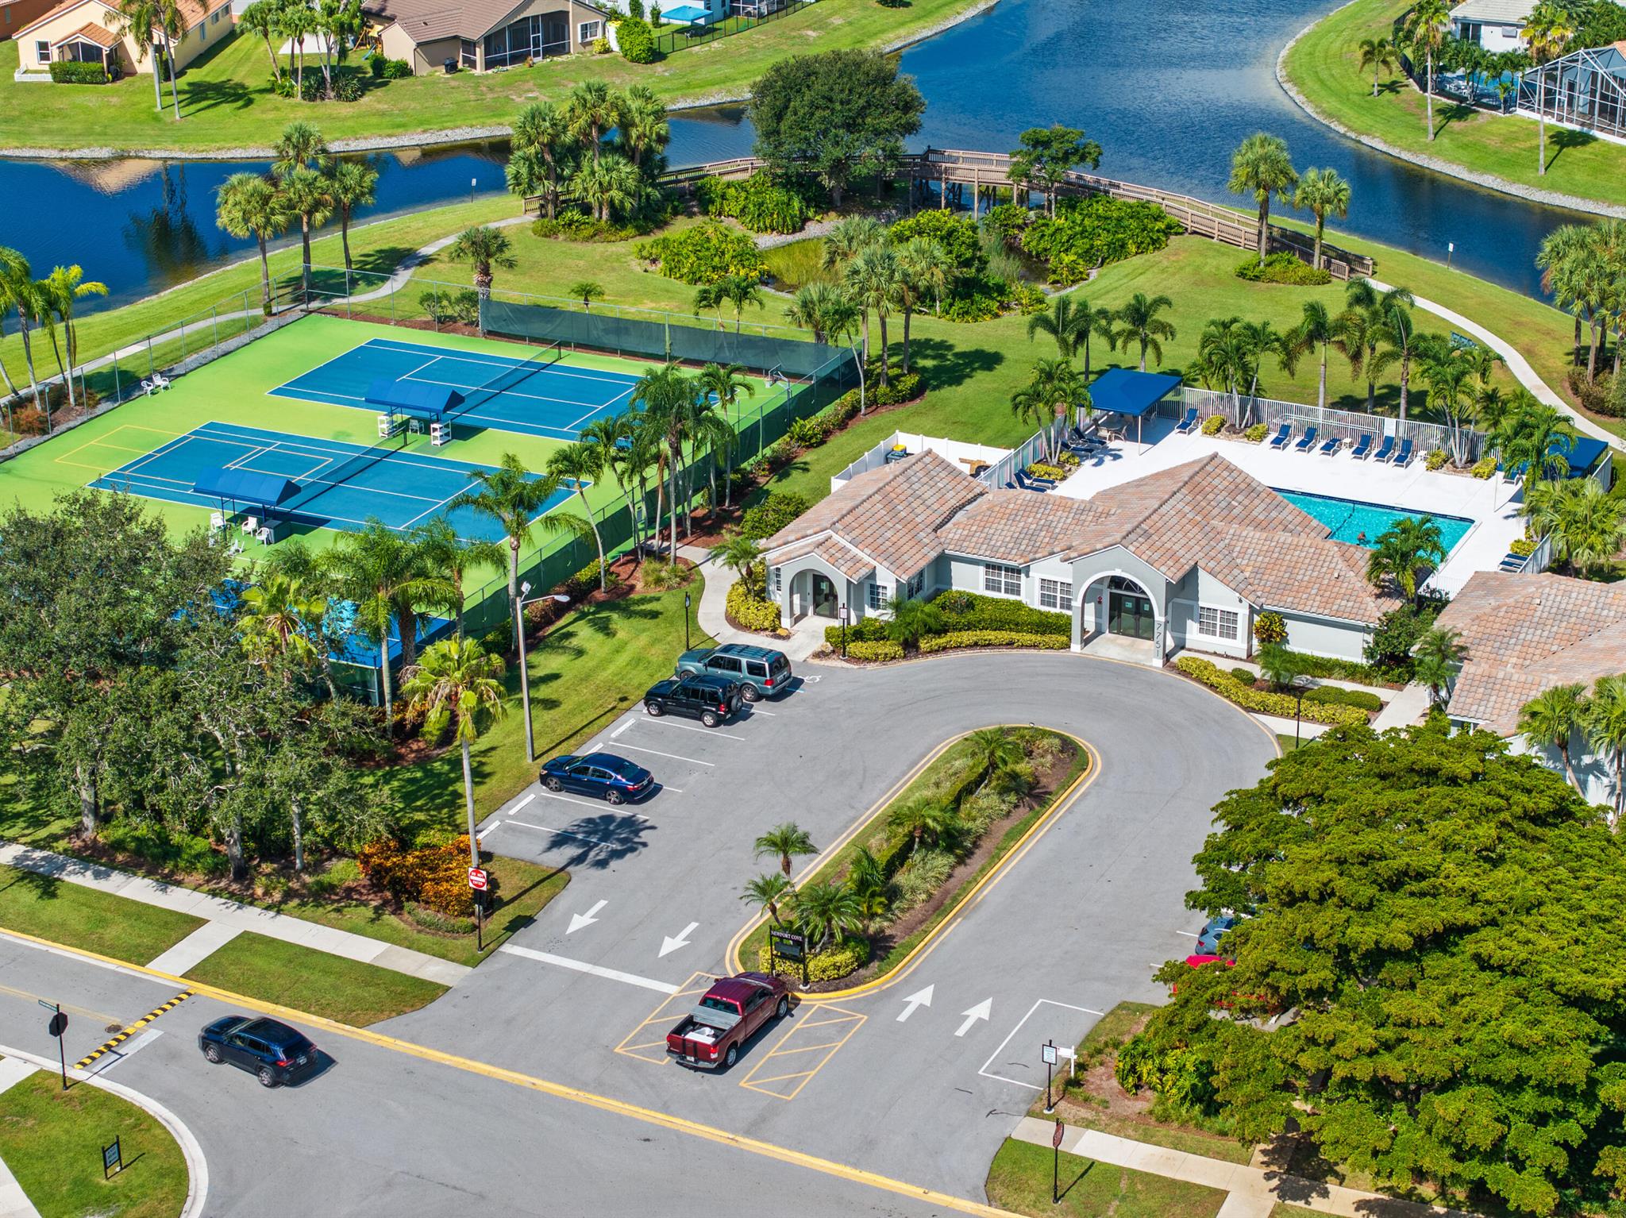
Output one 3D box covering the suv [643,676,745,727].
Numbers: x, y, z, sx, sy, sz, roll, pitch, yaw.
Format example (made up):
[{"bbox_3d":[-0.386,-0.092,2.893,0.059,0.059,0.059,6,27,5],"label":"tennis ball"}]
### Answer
[{"bbox_3d":[-5.103,3.724,140.009,4.430,1.790,1.830,10,25,25],"label":"suv"}]

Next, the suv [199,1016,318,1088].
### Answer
[{"bbox_3d":[-19.175,14.978,113.362,4.600,1.690,1.860,16,28,34],"label":"suv"}]

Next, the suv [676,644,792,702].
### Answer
[{"bbox_3d":[-3.550,2.500,142.557,5.230,1.950,2.030,10,25,24],"label":"suv"}]

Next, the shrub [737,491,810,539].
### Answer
[{"bbox_3d":[-1.413,-4.548,160.799,2.900,1.600,3.200,10,25,24],"label":"shrub"}]

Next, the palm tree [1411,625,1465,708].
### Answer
[{"bbox_3d":[26.440,2.575,139.129,2.400,3.950,2.400,4,23,11],"label":"palm tree"}]

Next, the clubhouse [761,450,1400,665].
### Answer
[{"bbox_3d":[12.917,-2.468,148.772,28.200,5.700,15.500,10,25,24],"label":"clubhouse"}]

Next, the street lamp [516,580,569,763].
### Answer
[{"bbox_3d":[-10.859,2.813,134.542,2.416,8.000,0.600,10,25,24],"label":"street lamp"}]

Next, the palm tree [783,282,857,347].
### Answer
[{"bbox_3d":[0.272,-15.944,184.819,3.962,5.148,3.962,-1,22,0],"label":"palm tree"}]

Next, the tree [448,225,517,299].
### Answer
[{"bbox_3d":[-19.213,-19.191,191.809,3.800,6.350,3.800,-1,22,0],"label":"tree"}]

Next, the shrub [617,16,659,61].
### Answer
[{"bbox_3d":[-13.757,-44.586,256.715,2.922,3.560,2.922,-1,22,0],"label":"shrub"}]

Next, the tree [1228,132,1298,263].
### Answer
[{"bbox_3d":[27.371,-24.842,200.649,4.374,8.619,4.374,-1,22,0],"label":"tree"}]

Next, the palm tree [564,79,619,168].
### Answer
[{"bbox_3d":[-14.011,-29.500,212.395,3.956,9.573,3.956,-1,22,0],"label":"palm tree"}]

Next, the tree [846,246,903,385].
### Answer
[{"bbox_3d":[3.336,-15.991,180.493,3.335,8.444,3.335,-1,22,0],"label":"tree"}]

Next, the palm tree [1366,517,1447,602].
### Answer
[{"bbox_3d":[26.768,-1.666,148.725,3.716,5.508,3.716,-1,22,0],"label":"palm tree"}]

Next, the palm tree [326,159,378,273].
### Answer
[{"bbox_3d":[-28.157,-23.789,202.289,3.100,7.540,3.100,-1,22,0],"label":"palm tree"}]

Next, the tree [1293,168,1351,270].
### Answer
[{"bbox_3d":[30.978,-23.509,200.361,3.400,6.710,3.400,10,25,24],"label":"tree"}]

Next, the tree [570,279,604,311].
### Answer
[{"bbox_3d":[-13.007,-17.218,190.337,2.050,3.640,2.050,10,25,24],"label":"tree"}]

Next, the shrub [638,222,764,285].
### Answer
[{"bbox_3d":[-7.026,-22.276,204.211,7.800,2.300,6.200,-2,22,-2],"label":"shrub"}]

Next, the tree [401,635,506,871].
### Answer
[{"bbox_3d":[-13.096,6.431,121.666,4.000,11.200,4.000,-3,23,-6],"label":"tree"}]

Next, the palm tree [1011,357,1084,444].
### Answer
[{"bbox_3d":[12.304,-10.199,169.561,4.238,5.810,4.238,-1,22,0],"label":"palm tree"}]

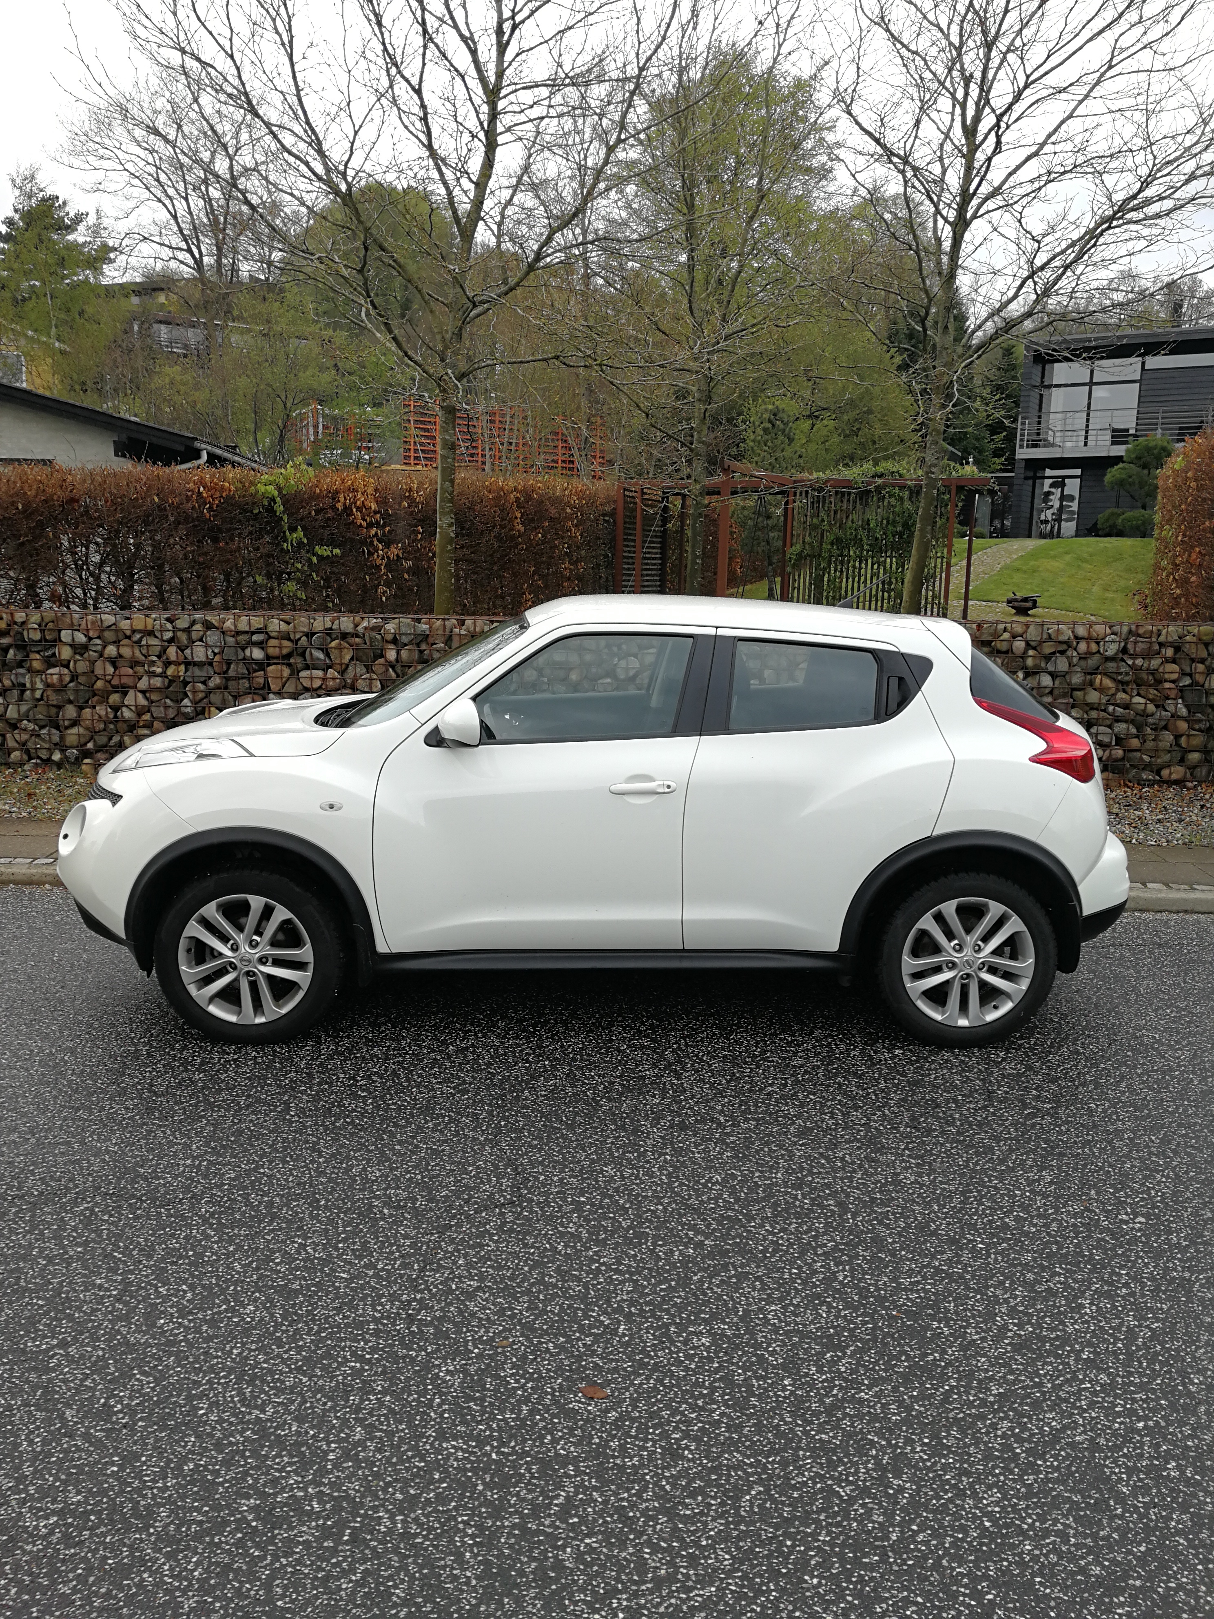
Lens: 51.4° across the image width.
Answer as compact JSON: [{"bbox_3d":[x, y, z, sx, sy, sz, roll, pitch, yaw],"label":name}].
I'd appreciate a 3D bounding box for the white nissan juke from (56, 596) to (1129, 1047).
[{"bbox_3d":[-0.032,-0.066,5.174,4.135,1.570,1.800,0,10,-1],"label":"white nissan juke"}]

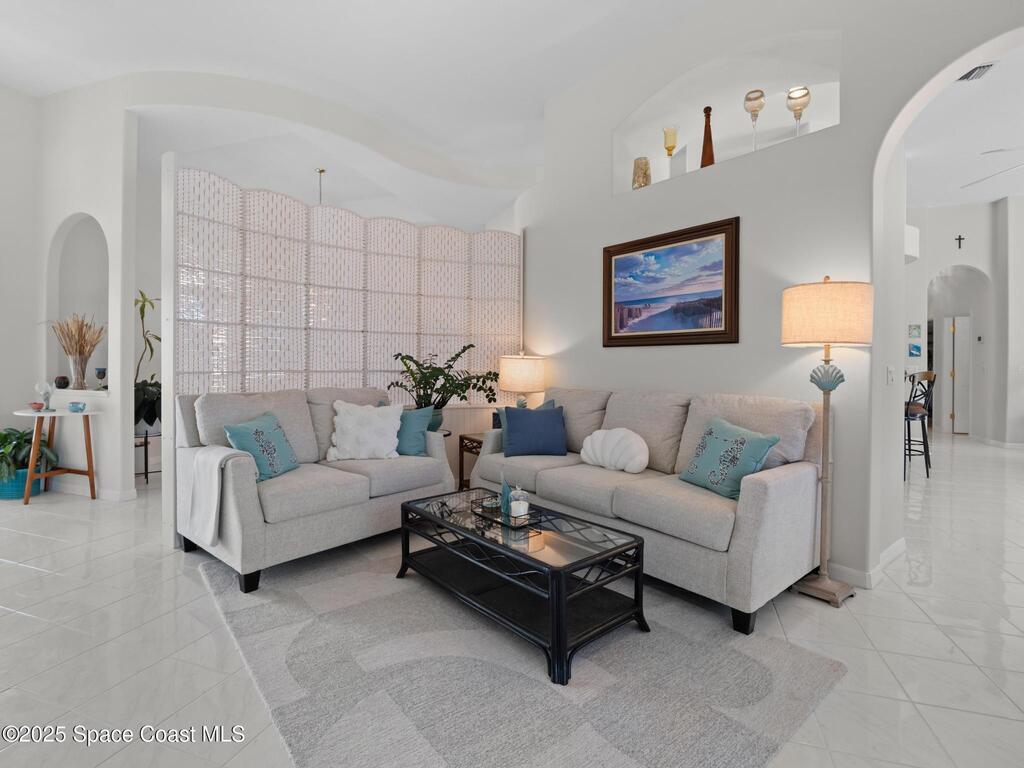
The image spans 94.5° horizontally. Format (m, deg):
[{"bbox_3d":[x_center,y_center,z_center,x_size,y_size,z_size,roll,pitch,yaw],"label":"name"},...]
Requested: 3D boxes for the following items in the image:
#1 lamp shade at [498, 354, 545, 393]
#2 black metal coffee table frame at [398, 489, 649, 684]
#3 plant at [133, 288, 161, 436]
[{"bbox_3d":[0.091,-0.083,4.120,0.390,0.295,0.390,0,2,0],"label":"lamp shade"},{"bbox_3d":[-0.011,0.875,2.340,0.538,0.418,1.170,-1,2,-40],"label":"black metal coffee table frame"},{"bbox_3d":[-3.692,-0.208,4.800,0.500,1.481,0.500,-1,2,-37],"label":"plant"}]

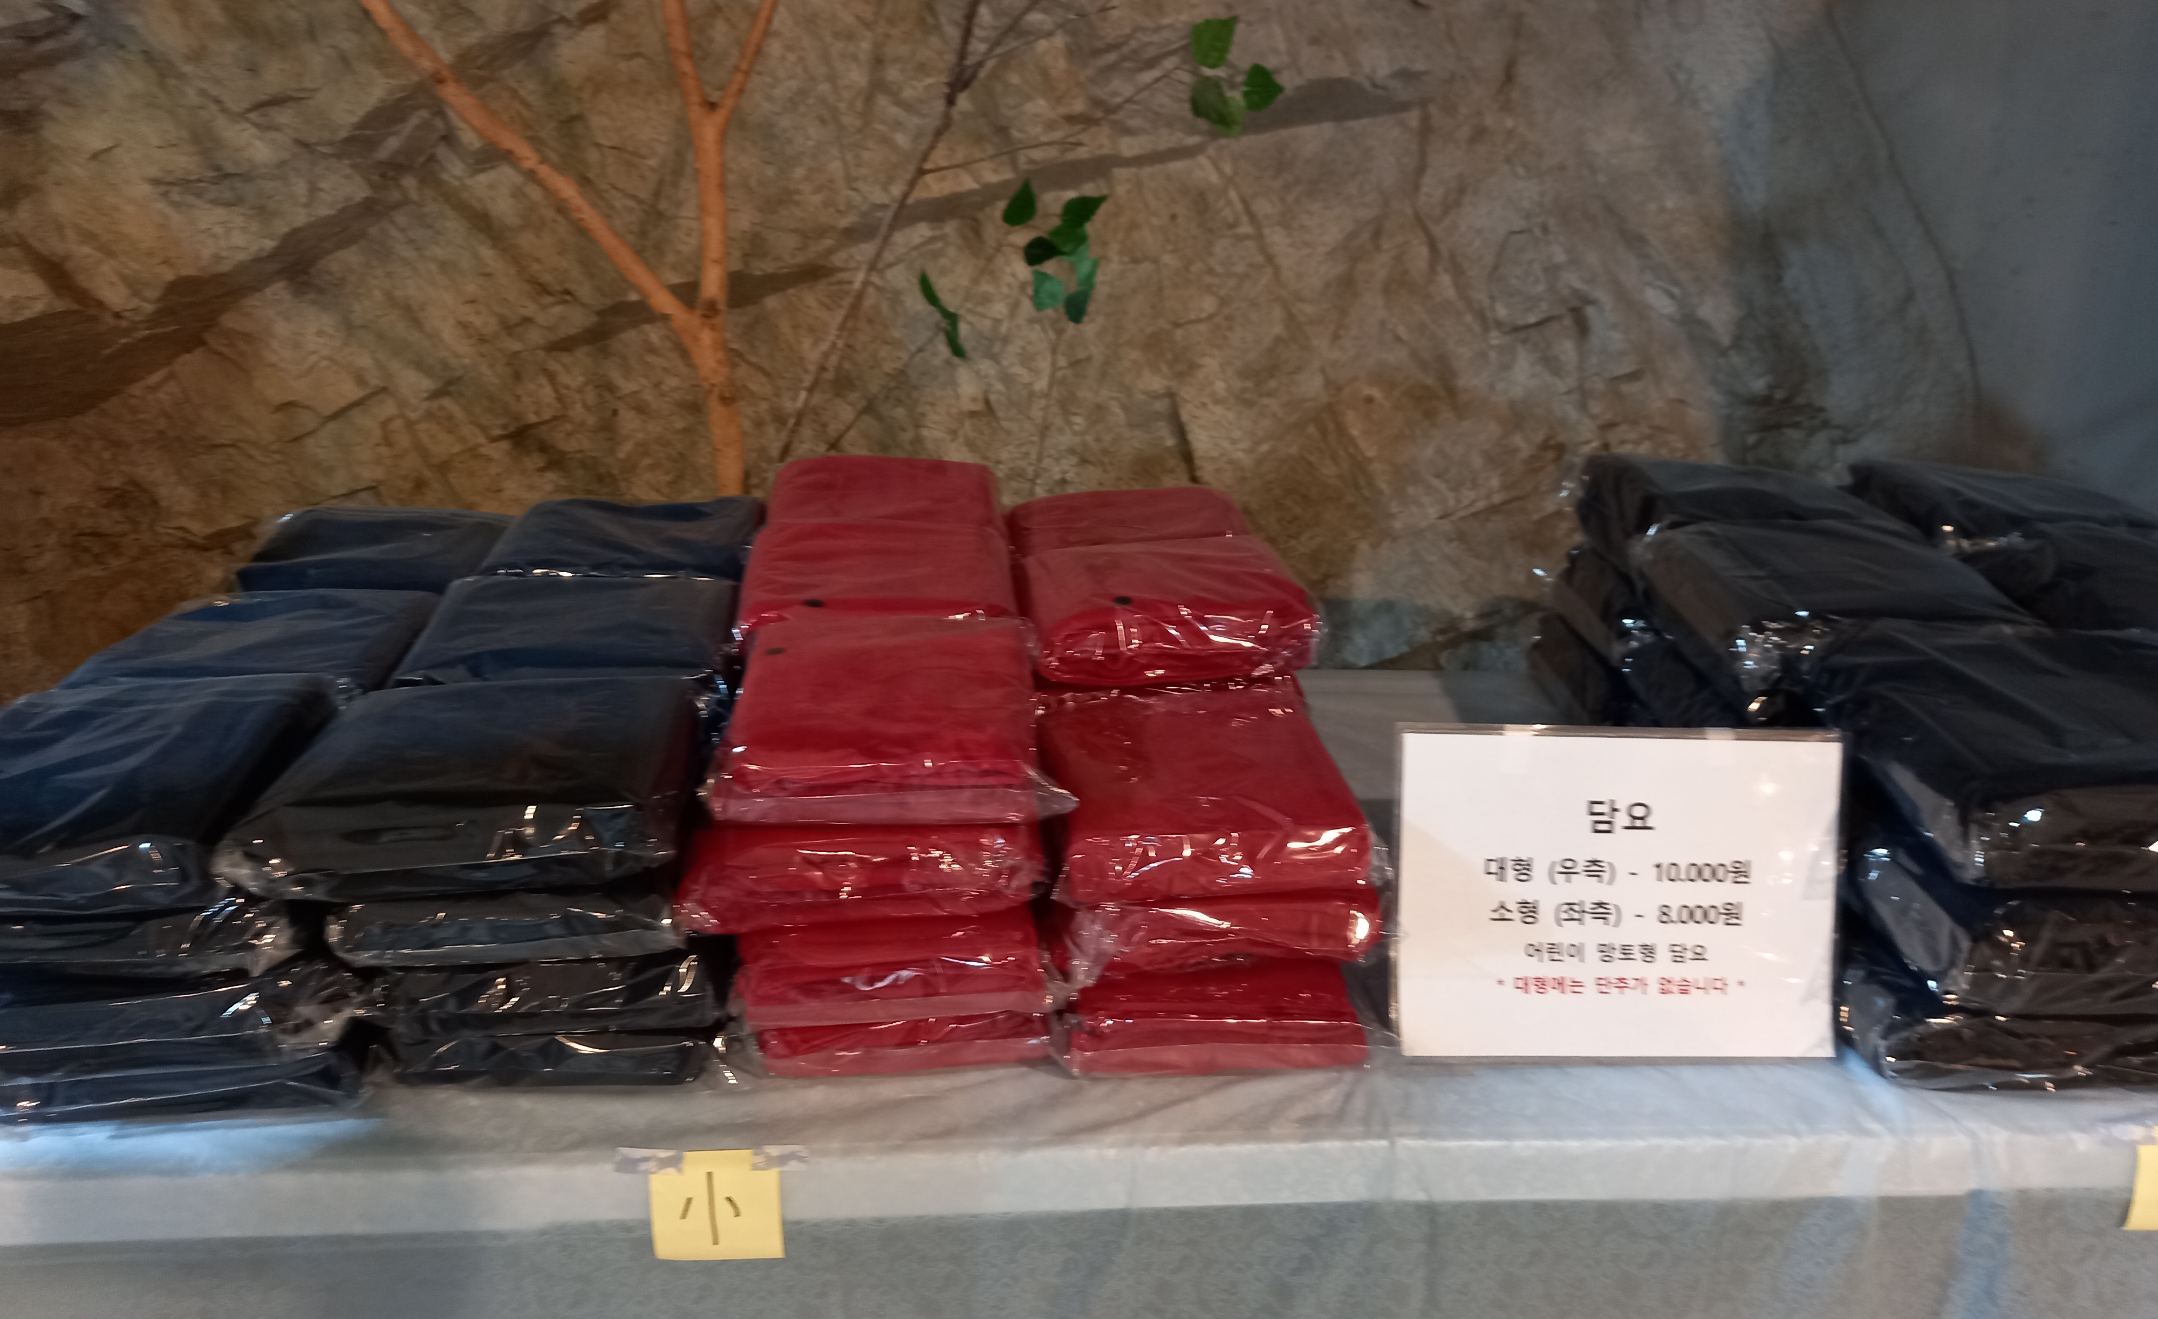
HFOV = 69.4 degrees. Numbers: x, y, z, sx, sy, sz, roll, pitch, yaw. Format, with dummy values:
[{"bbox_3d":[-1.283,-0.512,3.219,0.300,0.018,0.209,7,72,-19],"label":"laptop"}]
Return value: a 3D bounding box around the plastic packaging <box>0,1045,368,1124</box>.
[{"bbox_3d":[-0.554,0.206,1.011,0.207,0.044,0.210,-1,22,-9],"label":"plastic packaging"}]

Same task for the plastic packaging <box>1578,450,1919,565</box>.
[{"bbox_3d":[0.642,-0.141,1.533,0.238,0.063,0.220,3,22,0],"label":"plastic packaging"}]

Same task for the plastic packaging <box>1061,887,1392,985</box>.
[{"bbox_3d":[0.086,0.134,1.065,0.180,0.052,0.220,0,22,-8],"label":"plastic packaging"}]

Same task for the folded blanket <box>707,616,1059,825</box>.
[{"bbox_3d":[-0.123,0.037,1.011,0.186,0.048,0.230,1,22,-6],"label":"folded blanket"}]

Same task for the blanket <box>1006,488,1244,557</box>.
[{"bbox_3d":[0.041,-0.112,1.433,0.194,0.054,0.210,-1,22,-10],"label":"blanket"}]

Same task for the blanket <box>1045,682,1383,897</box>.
[{"bbox_3d":[0.077,0.084,1.055,0.186,0.052,0.220,0,22,-8],"label":"blanket"}]

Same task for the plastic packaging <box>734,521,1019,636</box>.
[{"bbox_3d":[-0.154,-0.053,1.229,0.202,0.054,0.215,1,22,-6],"label":"plastic packaging"}]

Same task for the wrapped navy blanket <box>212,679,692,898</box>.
[{"bbox_3d":[-0.359,0.070,0.969,0.232,0.055,0.200,0,22,-8],"label":"wrapped navy blanket"}]

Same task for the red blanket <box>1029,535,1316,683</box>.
[{"bbox_3d":[0.062,-0.046,1.239,0.195,0.054,0.220,-1,22,-9],"label":"red blanket"}]

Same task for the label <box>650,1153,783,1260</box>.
[{"bbox_3d":[-0.210,0.318,0.908,0.077,0.073,0.010,1,22,-6],"label":"label"}]

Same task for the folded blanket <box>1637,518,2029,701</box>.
[{"bbox_3d":[0.638,-0.045,1.320,0.228,0.062,0.225,2,22,-2],"label":"folded blanket"}]

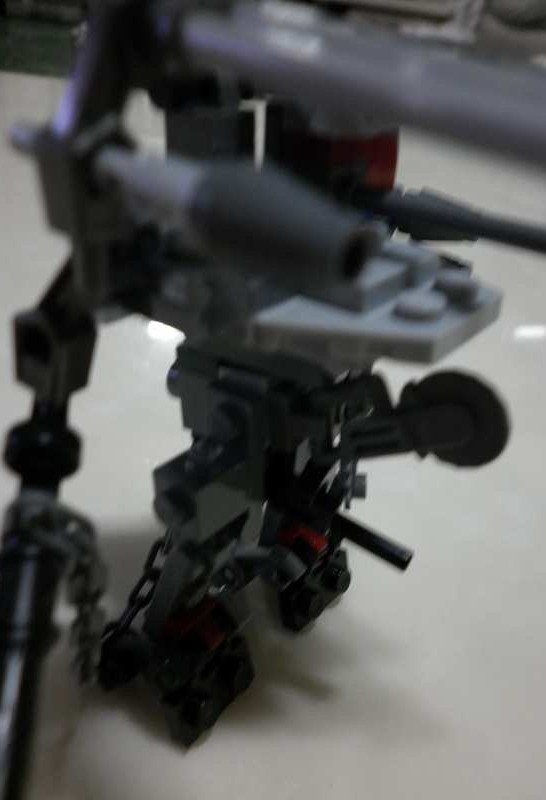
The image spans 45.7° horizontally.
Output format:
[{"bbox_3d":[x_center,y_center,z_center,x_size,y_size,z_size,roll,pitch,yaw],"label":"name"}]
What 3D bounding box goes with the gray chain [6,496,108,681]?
[{"bbox_3d":[-0.019,0.017,0.057,0.008,0.016,0.006,0,32,0],"label":"gray chain"}]

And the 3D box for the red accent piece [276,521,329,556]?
[{"bbox_3d":[0.005,0.024,0.110,0.010,0.004,0.008,24,39,33],"label":"red accent piece"}]

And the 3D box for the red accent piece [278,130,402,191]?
[{"bbox_3d":[0.009,-0.031,0.086,0.008,0.009,0.016,24,39,33],"label":"red accent piece"}]

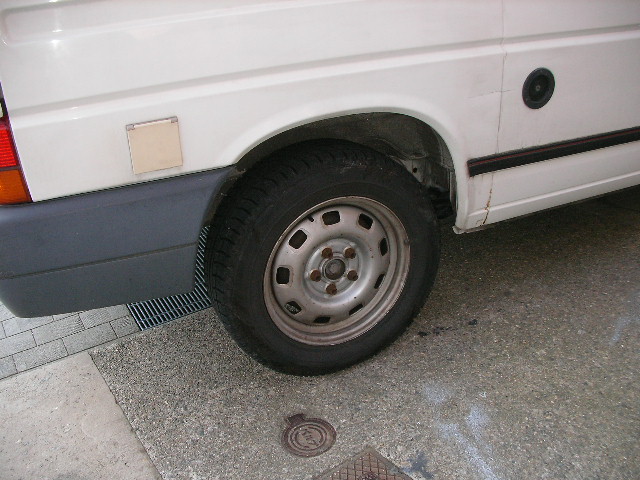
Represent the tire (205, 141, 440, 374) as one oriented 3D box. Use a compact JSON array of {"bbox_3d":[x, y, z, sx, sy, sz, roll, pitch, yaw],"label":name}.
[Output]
[{"bbox_3d":[0.018,0.056,1.888,0.640,0.640,0.205,-13,27,-22],"label":"tire"}]

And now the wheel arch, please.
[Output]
[{"bbox_3d":[0.000,-0.157,1.773,0.710,0.370,0.250,-13,27,-22],"label":"wheel arch"}]

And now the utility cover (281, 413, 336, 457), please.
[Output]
[{"bbox_3d":[-0.031,0.480,1.725,0.138,0.020,0.158,-13,27,-22],"label":"utility cover"}]

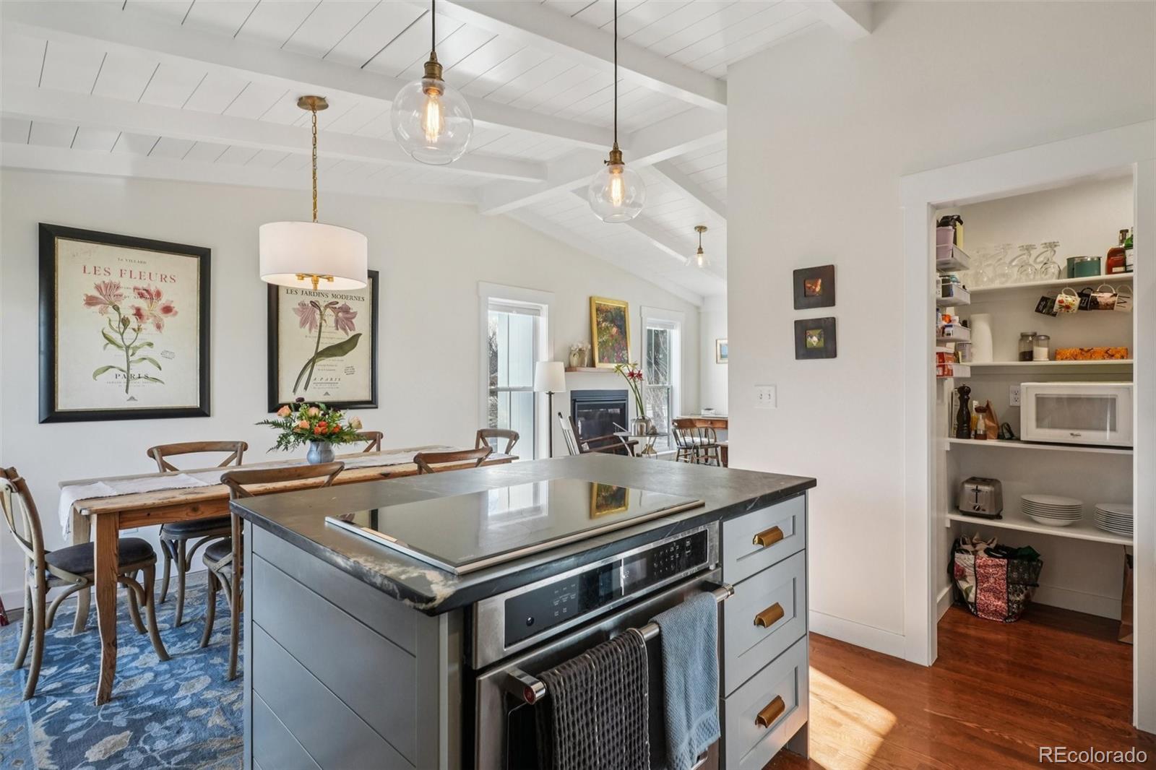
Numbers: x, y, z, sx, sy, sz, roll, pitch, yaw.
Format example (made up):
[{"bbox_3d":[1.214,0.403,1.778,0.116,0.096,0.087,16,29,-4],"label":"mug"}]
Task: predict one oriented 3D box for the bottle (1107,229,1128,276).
[{"bbox_3d":[2.691,-0.649,2.530,0.115,0.242,0.070,0,0,44],"label":"bottle"}]

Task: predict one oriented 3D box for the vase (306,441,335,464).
[{"bbox_3d":[-1.532,0.403,3.059,0.148,0.160,0.148,0,0,44],"label":"vase"}]

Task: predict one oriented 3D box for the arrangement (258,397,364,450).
[{"bbox_3d":[-1.585,0.235,3.040,0.560,0.320,0.460,0,0,-43],"label":"arrangement"}]

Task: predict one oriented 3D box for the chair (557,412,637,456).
[{"bbox_3d":[0.210,0.765,5.030,0.740,0.950,0.580,0,0,-14],"label":"chair"}]

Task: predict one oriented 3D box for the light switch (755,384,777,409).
[{"bbox_3d":[0.997,0.062,2.725,0.118,0.120,0.012,0,0,41],"label":"light switch"}]

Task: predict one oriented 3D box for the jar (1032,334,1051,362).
[{"bbox_3d":[2.466,-0.195,2.730,0.067,0.145,0.067,0,0,41],"label":"jar"}]

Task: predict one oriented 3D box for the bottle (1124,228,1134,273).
[{"bbox_3d":[2.745,-0.660,2.530,0.076,0.245,0.076,0,0,-43],"label":"bottle"}]

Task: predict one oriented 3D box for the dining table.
[{"bbox_3d":[-1.427,0.855,2.937,2.120,0.770,0.780,0,0,-43],"label":"dining table"}]

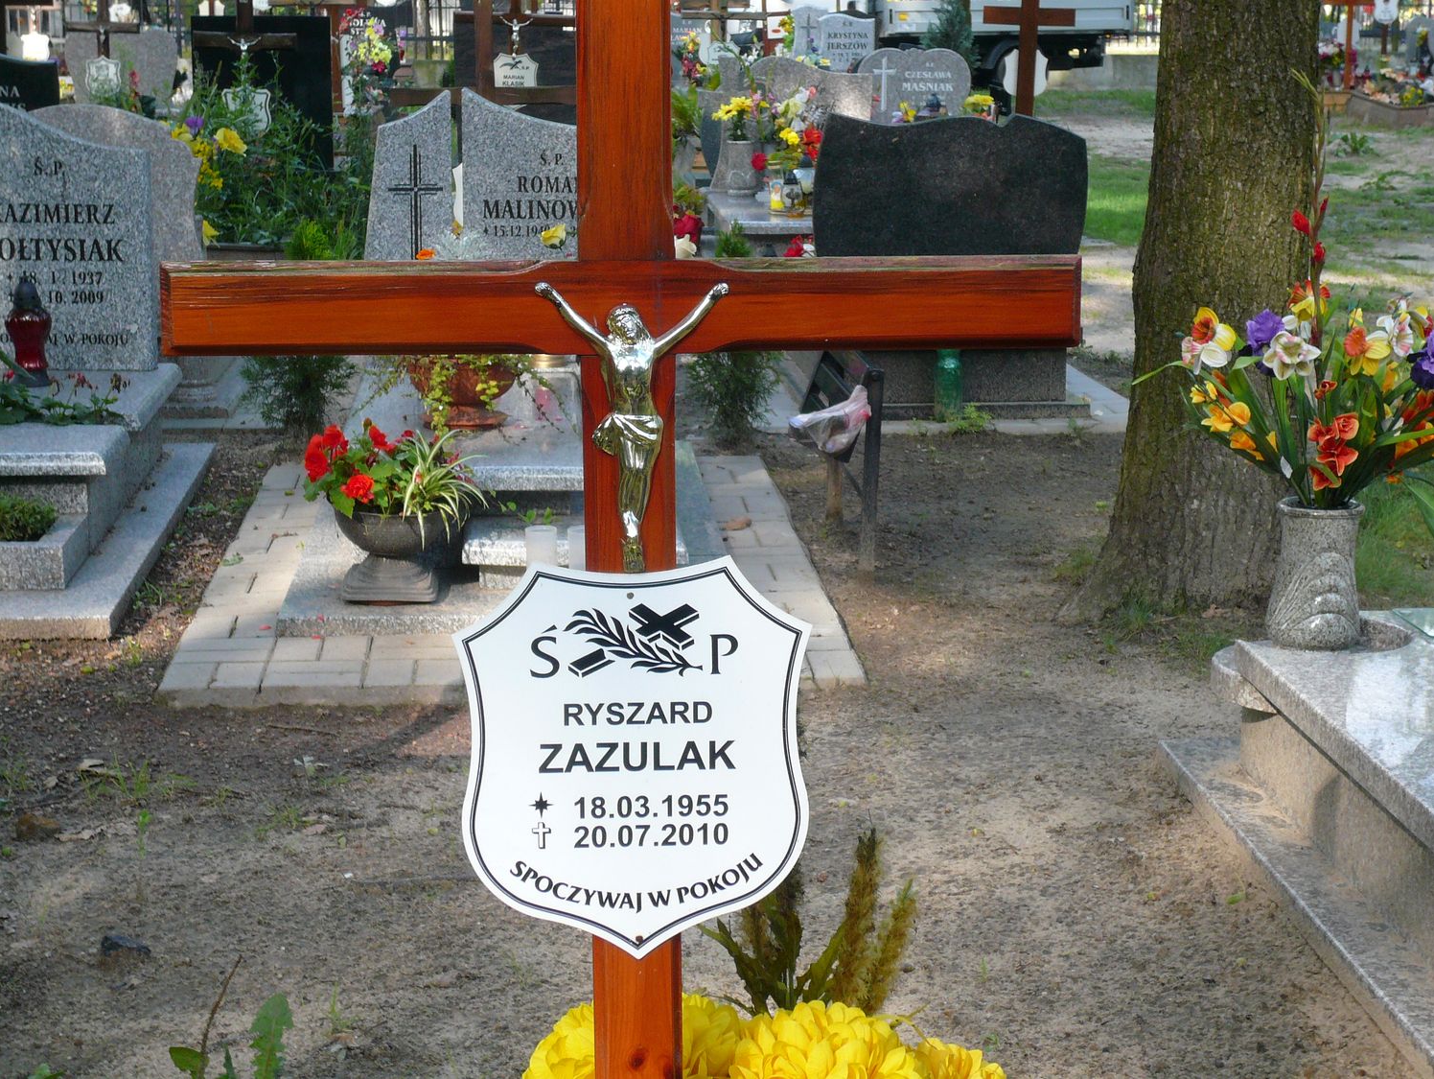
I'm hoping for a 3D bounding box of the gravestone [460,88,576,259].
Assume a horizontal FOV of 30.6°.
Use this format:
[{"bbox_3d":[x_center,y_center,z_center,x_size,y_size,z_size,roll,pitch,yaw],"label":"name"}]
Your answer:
[{"bbox_3d":[-0.436,-0.880,7.179,0.550,0.720,0.100,-1,12,-4],"label":"gravestone"}]

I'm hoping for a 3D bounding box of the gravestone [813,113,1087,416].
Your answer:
[{"bbox_3d":[0.735,-0.858,8.208,0.840,0.920,0.220,-1,12,-5],"label":"gravestone"}]

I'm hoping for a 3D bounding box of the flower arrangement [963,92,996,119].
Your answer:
[{"bbox_3d":[1.664,-2.747,16.598,0.220,0.190,0.190,-1,12,-4],"label":"flower arrangement"}]

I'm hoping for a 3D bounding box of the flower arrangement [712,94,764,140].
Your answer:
[{"bbox_3d":[0.095,-1.931,11.965,0.230,0.220,0.200,-1,12,-4],"label":"flower arrangement"}]

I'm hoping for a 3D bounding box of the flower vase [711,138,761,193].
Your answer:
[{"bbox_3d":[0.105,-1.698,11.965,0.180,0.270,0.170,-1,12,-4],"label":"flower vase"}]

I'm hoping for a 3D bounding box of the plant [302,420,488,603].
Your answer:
[{"bbox_3d":[-0.707,-0.062,5.752,0.390,0.380,0.360,-1,12,-4],"label":"plant"}]

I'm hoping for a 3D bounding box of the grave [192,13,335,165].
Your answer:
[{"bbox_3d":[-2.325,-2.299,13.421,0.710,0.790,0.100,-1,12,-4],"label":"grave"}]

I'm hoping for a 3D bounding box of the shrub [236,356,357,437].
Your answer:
[{"bbox_3d":[-1.263,-0.636,7.899,0.350,0.640,0.340,-1,12,-4],"label":"shrub"}]

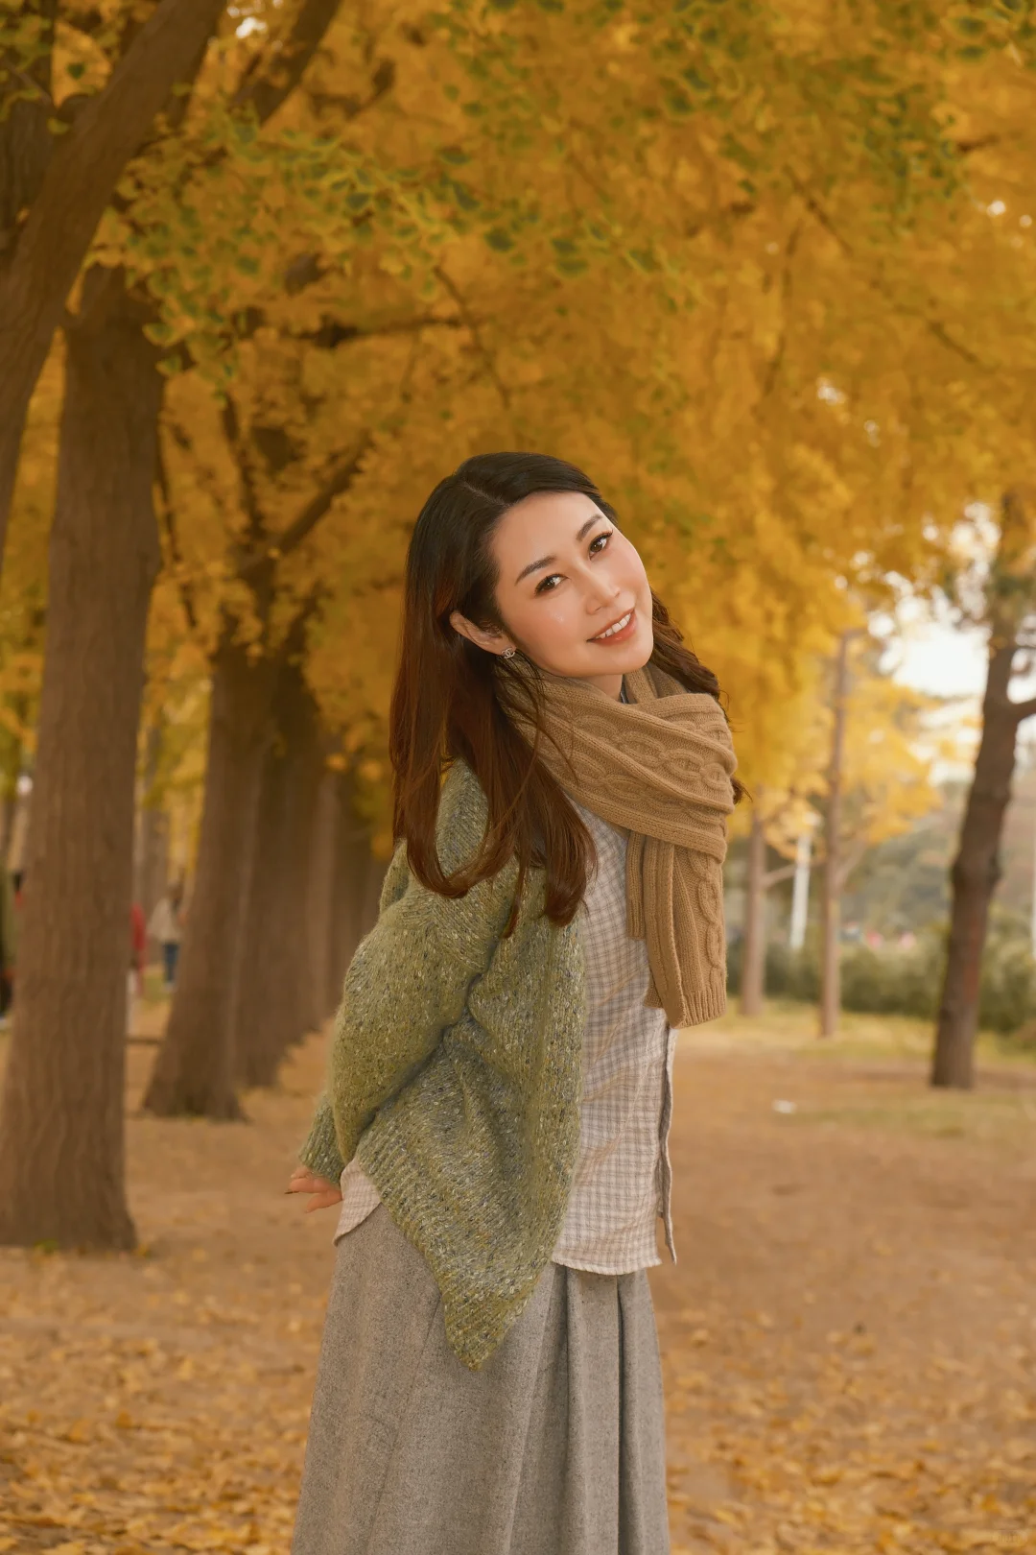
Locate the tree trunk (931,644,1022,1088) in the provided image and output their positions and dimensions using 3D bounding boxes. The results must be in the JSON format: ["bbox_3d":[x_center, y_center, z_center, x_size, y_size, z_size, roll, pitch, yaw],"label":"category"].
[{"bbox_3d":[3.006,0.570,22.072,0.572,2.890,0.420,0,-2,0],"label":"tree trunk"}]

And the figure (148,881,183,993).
[{"bbox_3d":[-5.328,2.401,50.843,0.520,1.667,0.400,-2,-3,45],"label":"figure"}]

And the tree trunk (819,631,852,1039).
[{"bbox_3d":[2.949,0.520,31.263,0.292,3.768,0.240,0,-2,0],"label":"tree trunk"}]

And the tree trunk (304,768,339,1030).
[{"bbox_3d":[-1.963,1.201,33.378,0.400,2.586,0.400,0,-2,0],"label":"tree trunk"}]

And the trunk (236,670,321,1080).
[{"bbox_3d":[-1.613,0.630,22.134,0.612,2.775,0.550,0,-2,0],"label":"trunk"}]

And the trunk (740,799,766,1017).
[{"bbox_3d":[2.679,1.460,38.374,0.305,2.492,0.270,0,-2,0],"label":"trunk"}]

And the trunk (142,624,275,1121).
[{"bbox_3d":[-1.745,0.531,18.861,0.684,2.695,0.600,0,-2,0],"label":"trunk"}]

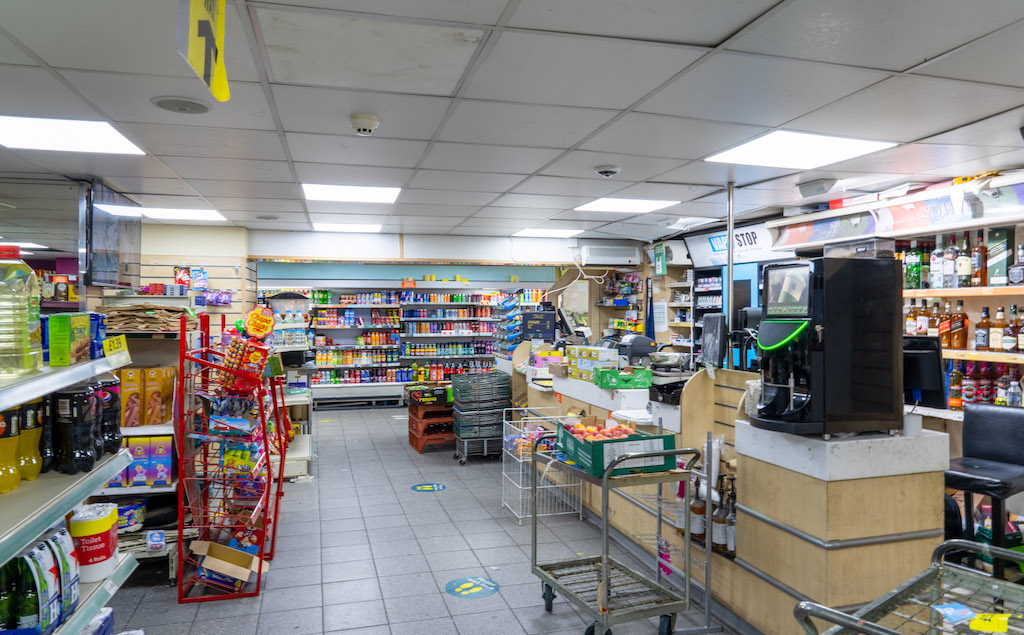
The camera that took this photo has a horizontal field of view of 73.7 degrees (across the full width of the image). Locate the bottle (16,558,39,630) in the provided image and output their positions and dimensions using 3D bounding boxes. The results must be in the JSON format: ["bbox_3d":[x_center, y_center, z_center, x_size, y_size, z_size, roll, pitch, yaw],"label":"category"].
[{"bbox_3d":[-1.205,0.690,1.700,0.061,0.229,0.061,0,1,-14],"label":"bottle"}]

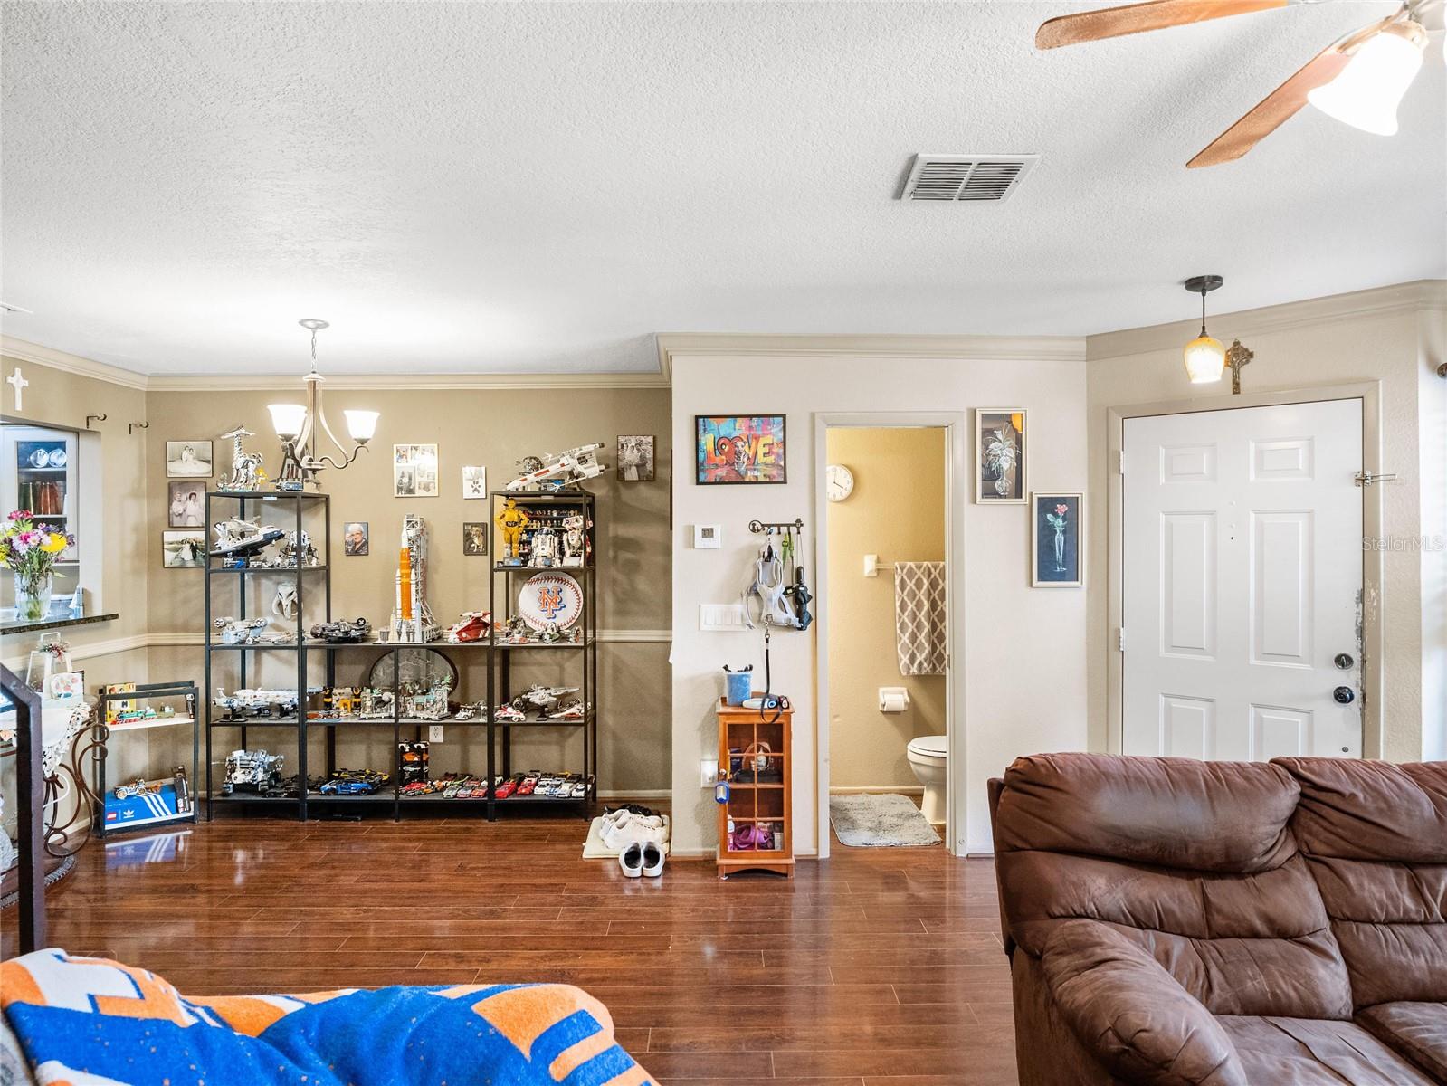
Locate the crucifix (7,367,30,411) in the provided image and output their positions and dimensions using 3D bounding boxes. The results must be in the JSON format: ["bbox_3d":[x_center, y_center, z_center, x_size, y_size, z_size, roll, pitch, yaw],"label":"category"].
[{"bbox_3d":[-3.350,-0.729,3.975,0.020,0.205,0.115,0,0,2],"label":"crucifix"}]

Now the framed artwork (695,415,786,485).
[{"bbox_3d":[0.082,-0.436,3.929,0.423,0.329,0.022,0,1,0],"label":"framed artwork"}]

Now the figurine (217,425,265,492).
[{"bbox_3d":[-2.610,-0.455,4.540,0.230,0.370,0.160,0,0,-14],"label":"figurine"}]

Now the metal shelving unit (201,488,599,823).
[{"bbox_3d":[-1.738,0.609,4.632,2.020,1.750,0.360,0,1,0],"label":"metal shelving unit"}]

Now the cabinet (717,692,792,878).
[{"bbox_3d":[0.144,1.094,3.825,0.348,0.780,0.240,0,0,0],"label":"cabinet"}]

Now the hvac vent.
[{"bbox_3d":[0.623,-0.931,2.151,0.298,0.020,0.288,0,1,0],"label":"hvac vent"}]

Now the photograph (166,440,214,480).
[{"bbox_3d":[-3.069,-0.479,4.823,0.266,0.212,0.022,0,1,0],"label":"photograph"}]

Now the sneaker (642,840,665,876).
[{"bbox_3d":[-0.328,1.430,3.860,0.102,0.110,0.280,0,1,-2],"label":"sneaker"}]

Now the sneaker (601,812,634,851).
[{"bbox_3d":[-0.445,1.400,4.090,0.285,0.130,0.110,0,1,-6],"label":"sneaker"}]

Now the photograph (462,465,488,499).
[{"bbox_3d":[-1.428,-0.347,4.815,0.133,0.182,0.020,0,0,0],"label":"photograph"}]

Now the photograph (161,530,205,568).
[{"bbox_3d":[-3.094,0.037,4.828,0.270,0.216,0.022,0,1,0],"label":"photograph"}]

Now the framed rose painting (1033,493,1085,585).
[{"bbox_3d":[1.585,-0.015,3.965,0.243,0.446,0.025,0,1,-1],"label":"framed rose painting"}]

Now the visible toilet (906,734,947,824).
[{"bbox_3d":[1.330,1.110,4.470,0.700,0.730,0.410,0,1,-1],"label":"visible toilet"}]

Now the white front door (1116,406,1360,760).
[{"bbox_3d":[2.167,0.459,3.550,0.885,2.035,0.045,0,1,44],"label":"white front door"}]

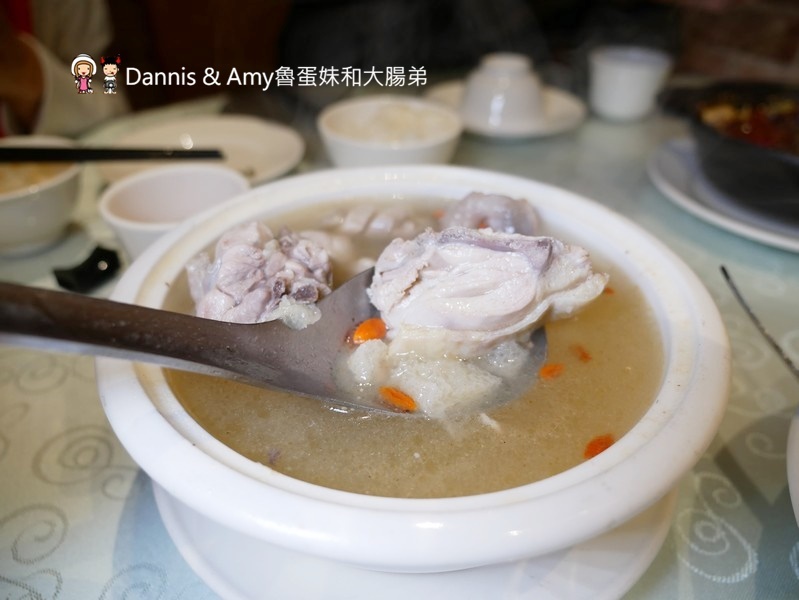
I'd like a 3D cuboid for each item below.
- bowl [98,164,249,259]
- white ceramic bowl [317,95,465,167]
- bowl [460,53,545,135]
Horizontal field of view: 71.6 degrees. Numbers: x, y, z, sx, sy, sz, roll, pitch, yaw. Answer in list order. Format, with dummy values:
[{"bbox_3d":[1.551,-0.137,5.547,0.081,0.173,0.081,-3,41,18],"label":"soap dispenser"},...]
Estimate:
[{"bbox_3d":[-0.141,-0.048,0.366,0.089,0.050,0.089,1,38,0],"label":"bowl"},{"bbox_3d":[-0.007,-0.121,0.459,0.116,0.056,0.116,1,38,0],"label":"white ceramic bowl"},{"bbox_3d":[0.111,-0.225,0.580,0.089,0.051,0.089,1,38,0],"label":"bowl"}]

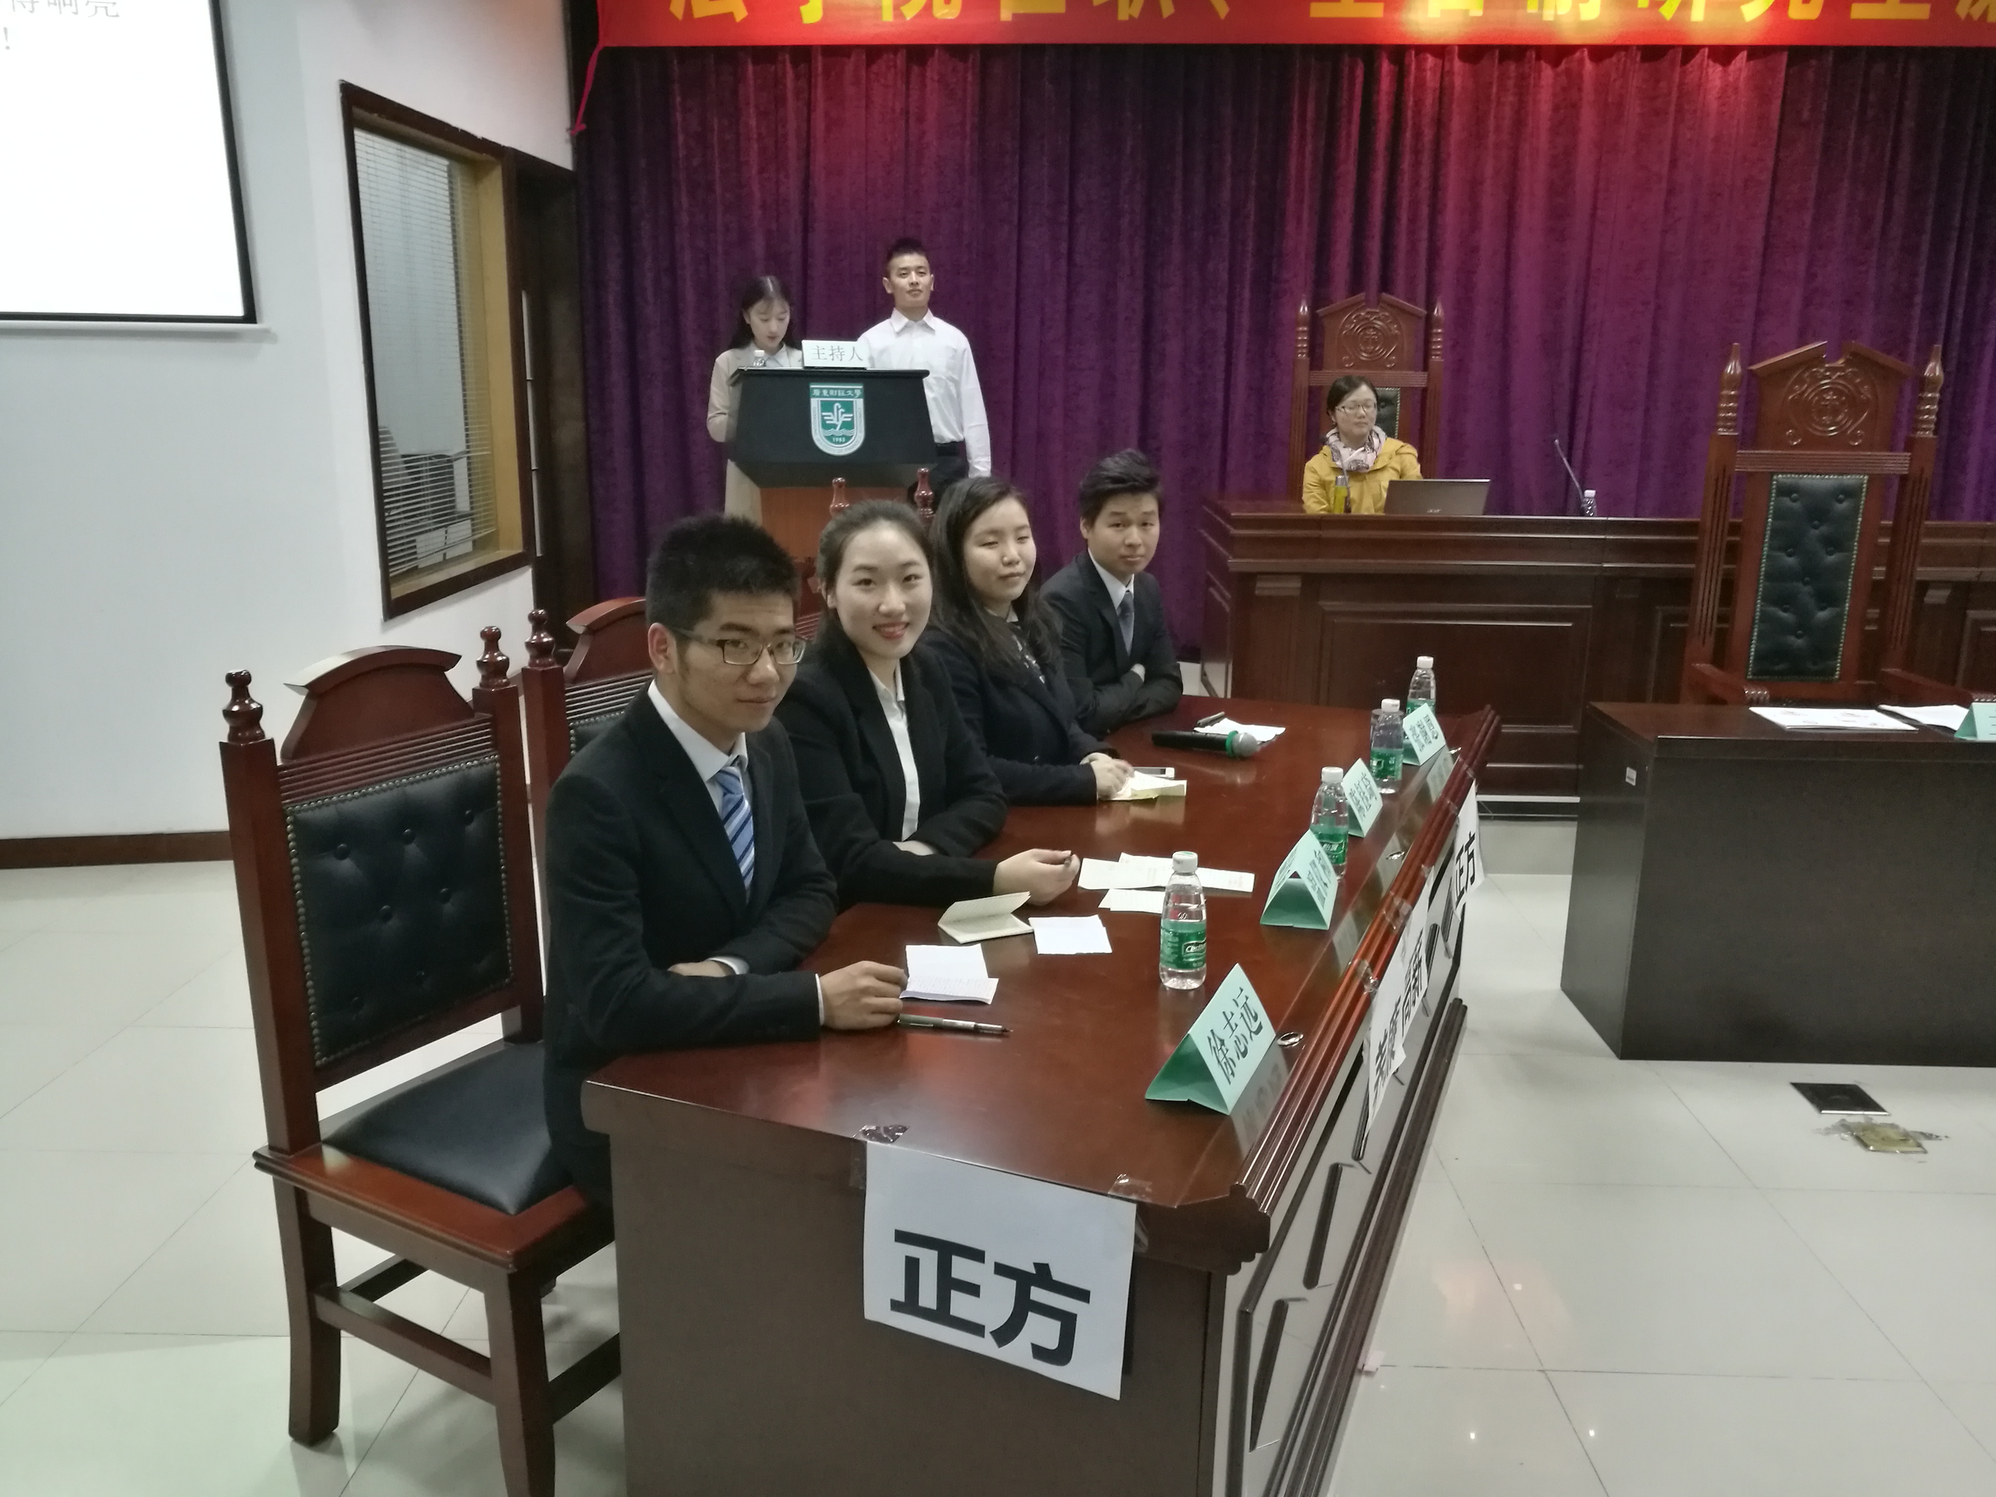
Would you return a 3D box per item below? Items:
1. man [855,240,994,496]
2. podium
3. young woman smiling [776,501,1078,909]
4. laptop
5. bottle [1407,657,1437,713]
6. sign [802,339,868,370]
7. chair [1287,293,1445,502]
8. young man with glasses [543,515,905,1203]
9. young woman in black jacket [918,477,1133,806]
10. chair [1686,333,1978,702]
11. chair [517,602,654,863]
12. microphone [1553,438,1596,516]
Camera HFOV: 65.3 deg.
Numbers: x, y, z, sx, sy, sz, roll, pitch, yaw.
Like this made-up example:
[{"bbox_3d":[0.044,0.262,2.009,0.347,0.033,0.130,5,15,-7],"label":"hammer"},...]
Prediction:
[{"bbox_3d":[-0.298,-0.889,5.578,0.530,1.775,0.320,-1,14,-6],"label":"man"},{"bbox_3d":[-0.605,-0.702,5.770,0.710,1.350,0.500,-2,14,-9],"label":"podium"},{"bbox_3d":[-0.156,0.269,2.560,0.620,1.350,0.470,10,17,34],"label":"young woman smiling"},{"bbox_3d":[1.454,-0.837,5.418,0.370,0.220,0.320,-2,14,-10],"label":"laptop"},{"bbox_3d":[0.949,-0.118,3.478,0.061,0.167,0.061,1,14,1],"label":"bottle"},{"bbox_3d":[-0.523,-1.264,4.996,0.210,0.090,0.085,-1,14,-9],"label":"sign"},{"bbox_3d":[1.456,-0.845,5.815,0.630,1.640,0.620,-2,14,-11],"label":"chair"},{"bbox_3d":[-0.355,0.377,2.092,0.620,1.360,0.500,9,16,29],"label":"young man with glasses"},{"bbox_3d":[0.020,0.147,3.087,0.630,1.355,0.500,9,16,32],"label":"young woman in black jacket"},{"bbox_3d":[2.251,-0.254,4.213,0.620,1.630,0.600,1,14,-1],"label":"chair"},{"bbox_3d":[-0.453,0.327,2.753,0.540,1.165,0.490,9,16,31],"label":"chair"},{"bbox_3d":[1.876,-0.841,5.116,0.120,0.390,0.280,-2,14,-10],"label":"microphone"}]

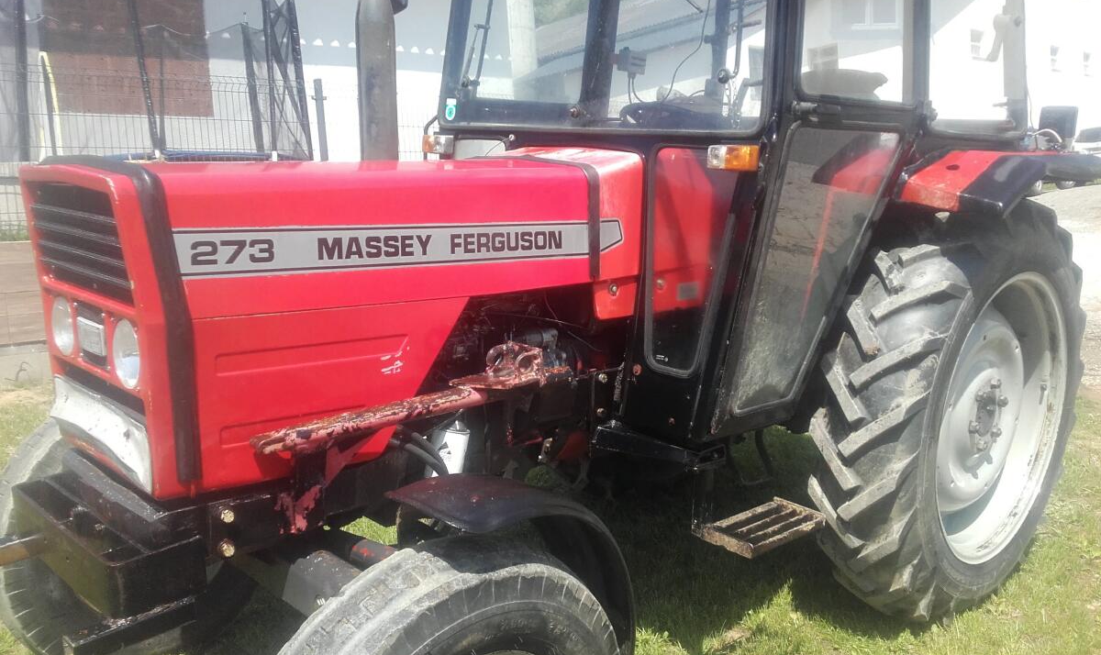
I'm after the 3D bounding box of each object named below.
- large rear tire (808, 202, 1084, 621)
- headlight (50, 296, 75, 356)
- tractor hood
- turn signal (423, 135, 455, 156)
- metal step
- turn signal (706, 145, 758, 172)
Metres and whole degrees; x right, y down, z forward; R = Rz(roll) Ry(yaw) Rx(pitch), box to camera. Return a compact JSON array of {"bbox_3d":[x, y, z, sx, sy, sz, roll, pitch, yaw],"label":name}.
[{"bbox_3d":[1.395,0.283,3.350,1.437,1.437,0.285,-8,14,-42],"label":"large rear tire"},{"bbox_3d":[-1.055,-0.007,2.179,0.060,0.137,0.137,-8,14,-42],"label":"headlight"},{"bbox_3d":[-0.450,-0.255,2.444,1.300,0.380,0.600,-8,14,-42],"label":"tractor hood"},{"bbox_3d":[-0.370,-0.609,3.270,0.045,0.062,0.132,-8,14,-42],"label":"turn signal"},{"bbox_3d":[0.576,0.546,2.692,0.361,0.036,0.174,-8,14,-42],"label":"metal step"},{"bbox_3d":[0.453,-0.420,2.440,0.045,0.062,0.132,-8,14,-42],"label":"turn signal"}]

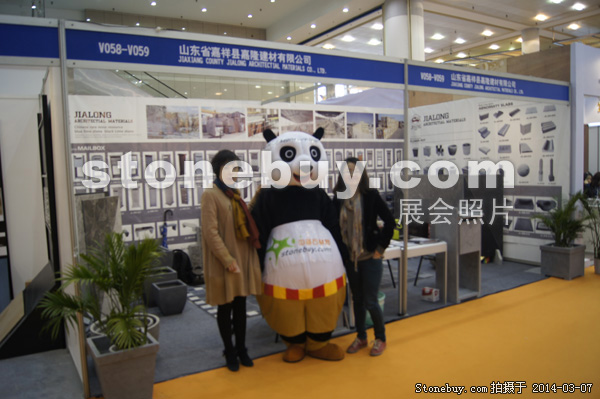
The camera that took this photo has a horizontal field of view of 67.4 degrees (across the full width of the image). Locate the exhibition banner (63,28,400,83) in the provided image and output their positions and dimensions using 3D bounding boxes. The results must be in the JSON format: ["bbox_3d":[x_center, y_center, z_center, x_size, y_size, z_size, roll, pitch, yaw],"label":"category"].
[{"bbox_3d":[-0.244,-1.080,3.555,2.853,0.200,0.050,-4,6,-30],"label":"exhibition banner"}]

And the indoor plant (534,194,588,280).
[{"bbox_3d":[3.381,0.444,5.787,0.485,1.108,0.485,-5,6,-33],"label":"indoor plant"}]

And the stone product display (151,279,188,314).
[{"bbox_3d":[-1.372,1.049,4.765,0.290,0.299,0.290,-4,6,-31],"label":"stone product display"}]

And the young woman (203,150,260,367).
[{"bbox_3d":[-0.559,0.462,3.503,0.530,1.670,0.420,-4,5,-30],"label":"young woman"}]

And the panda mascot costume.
[{"bbox_3d":[-0.001,0.351,3.683,0.780,1.830,0.660,-2,5,-8],"label":"panda mascot costume"}]

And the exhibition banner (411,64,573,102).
[{"bbox_3d":[2.249,-1.267,5.020,2.861,0.200,0.050,-4,6,-31],"label":"exhibition banner"}]

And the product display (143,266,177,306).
[{"bbox_3d":[-1.622,0.994,5.127,0.369,0.352,0.369,-5,6,-32],"label":"product display"}]

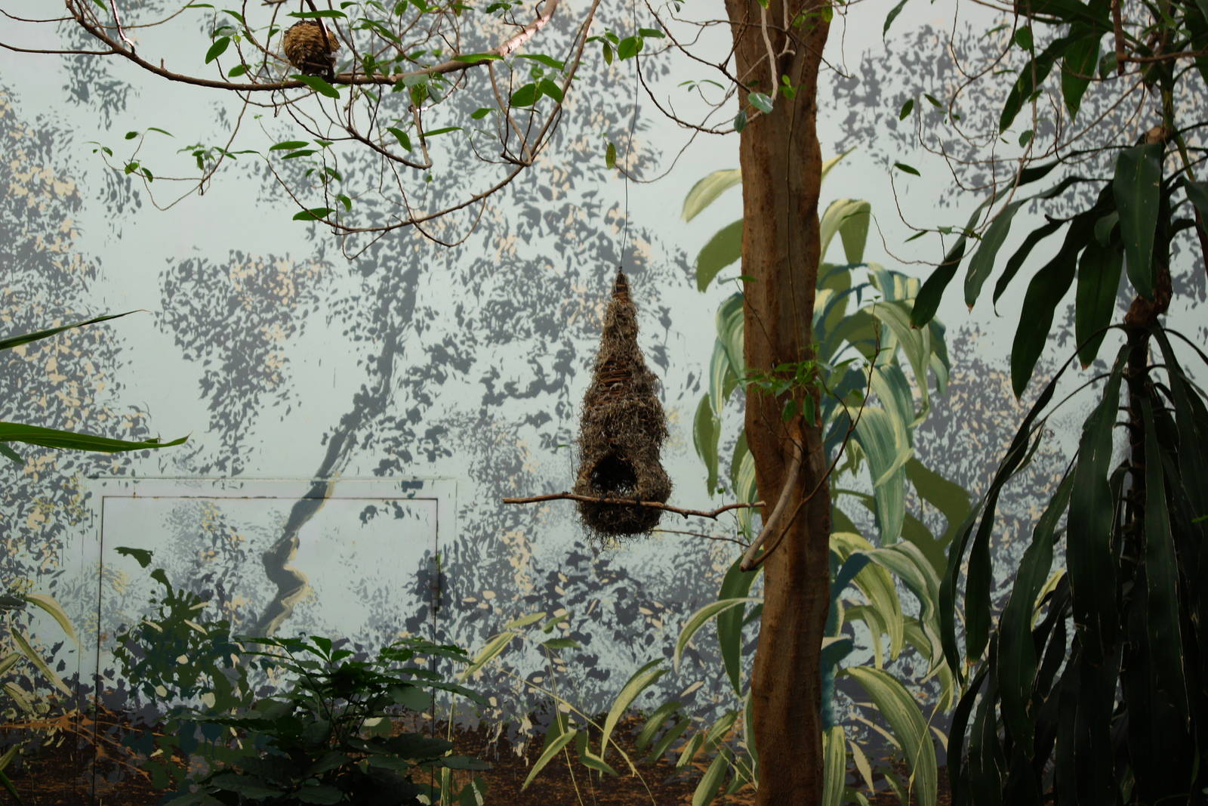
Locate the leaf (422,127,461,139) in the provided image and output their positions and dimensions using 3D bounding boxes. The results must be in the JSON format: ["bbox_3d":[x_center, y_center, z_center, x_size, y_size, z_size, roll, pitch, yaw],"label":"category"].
[{"bbox_3d":[-0.308,-0.511,5.200,0.075,0.012,0.032,-7,-15,0],"label":"leaf"}]

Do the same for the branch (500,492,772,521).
[{"bbox_3d":[0.060,0.211,5.650,0.541,0.054,0.070,1,-7,0],"label":"branch"}]

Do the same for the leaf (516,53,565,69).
[{"bbox_3d":[-0.121,-0.645,5.200,0.094,0.013,0.034,14,-22,0],"label":"leaf"}]

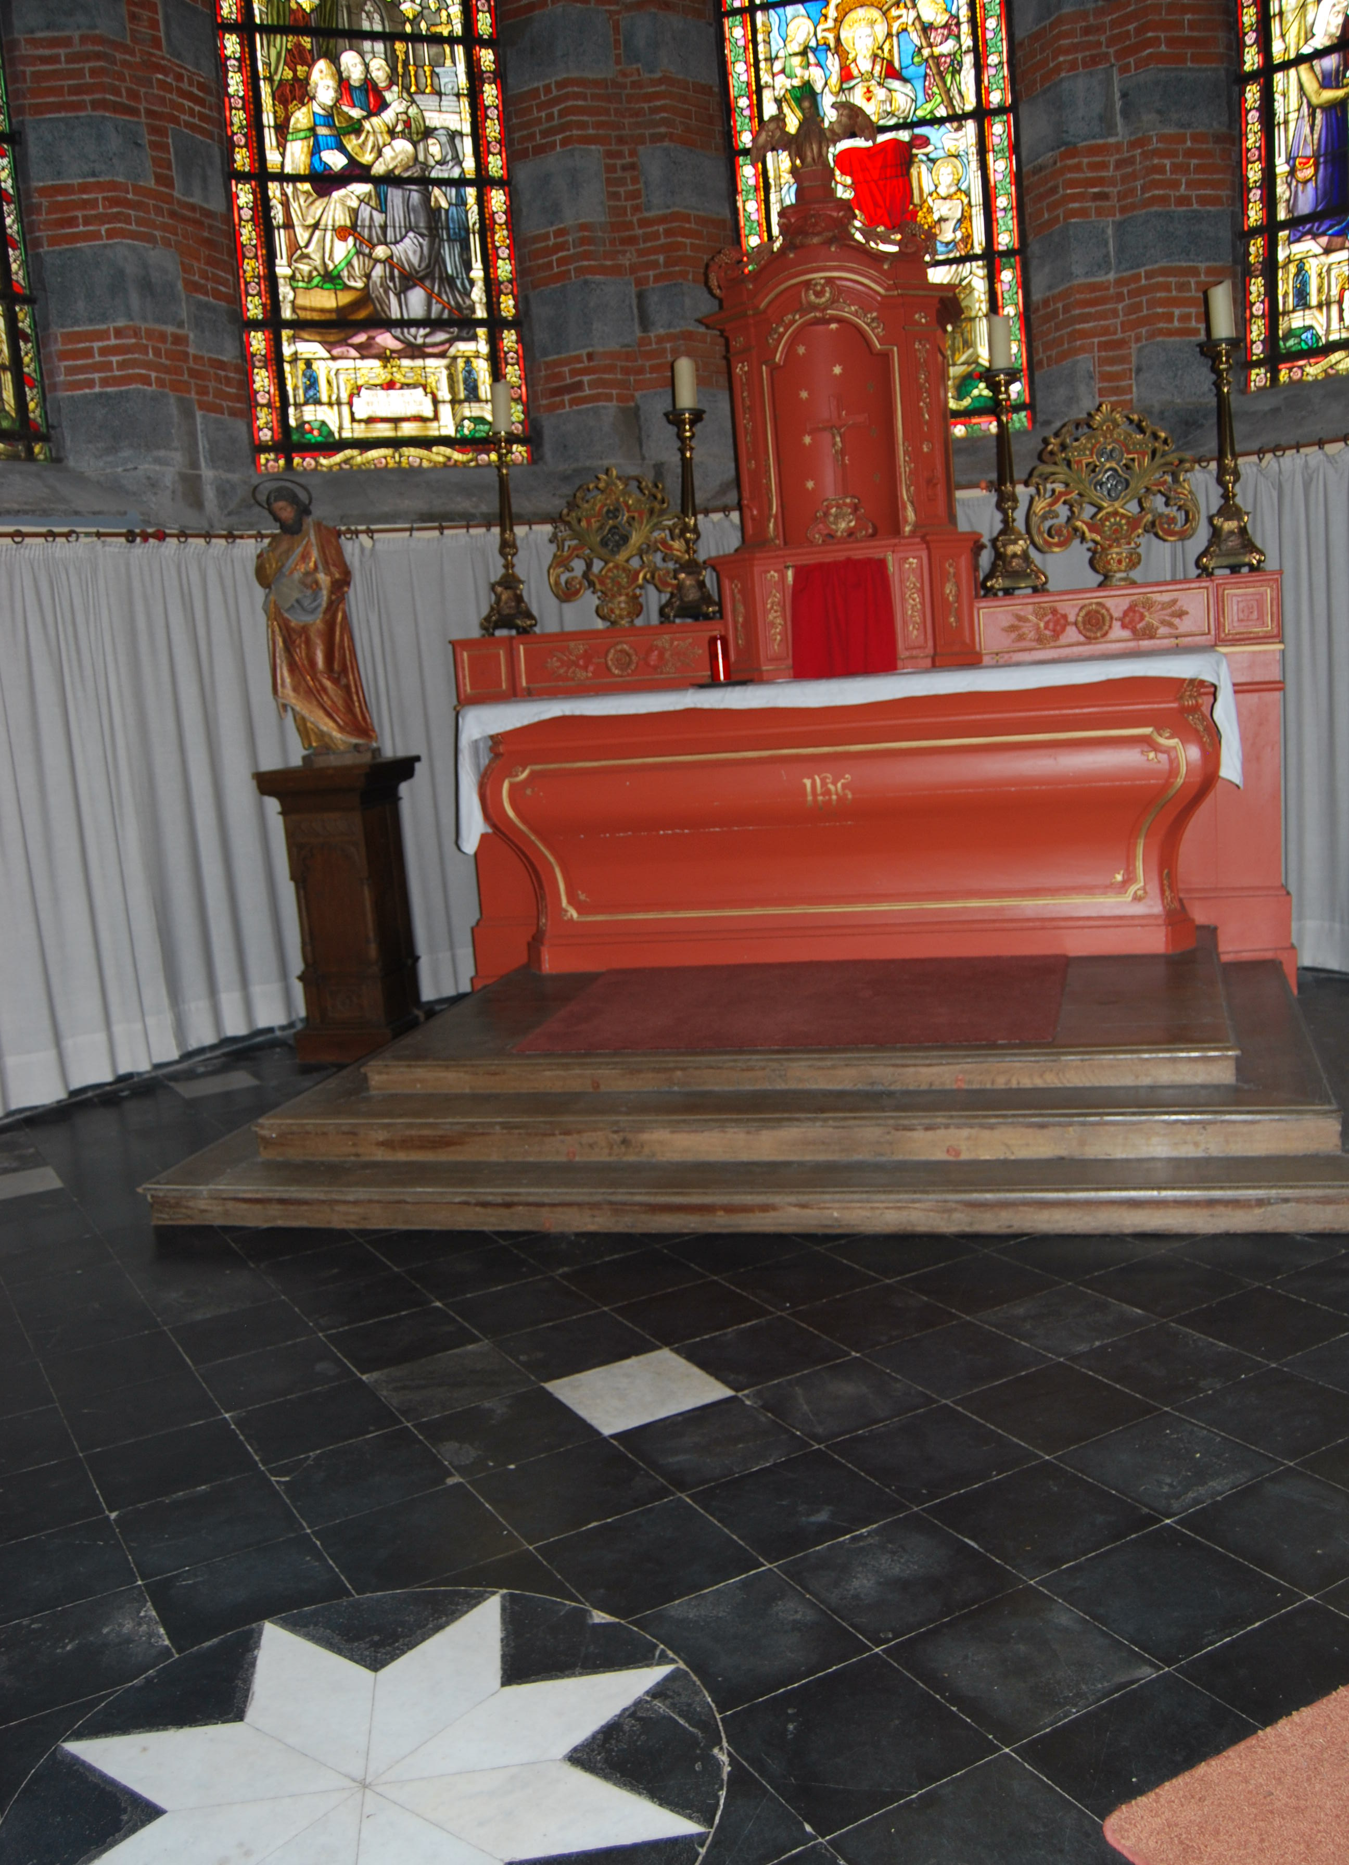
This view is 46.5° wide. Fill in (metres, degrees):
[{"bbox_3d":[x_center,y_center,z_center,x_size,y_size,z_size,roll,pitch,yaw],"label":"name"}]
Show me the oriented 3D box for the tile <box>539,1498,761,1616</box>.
[{"bbox_3d":[-0.048,1.063,2.643,0.309,0.020,0.298,-9,10,-29],"label":"tile"}]

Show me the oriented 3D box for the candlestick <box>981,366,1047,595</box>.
[{"bbox_3d":[1.372,-1.845,6.436,0.270,0.892,0.255,-2,8,13],"label":"candlestick"}]

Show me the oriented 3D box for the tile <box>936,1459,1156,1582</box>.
[{"bbox_3d":[0.626,1.004,2.682,0.309,0.020,0.298,-9,10,-29],"label":"tile"}]

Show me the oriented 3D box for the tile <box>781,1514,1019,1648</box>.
[{"bbox_3d":[0.361,1.046,2.534,0.309,0.020,0.298,-9,10,-29],"label":"tile"}]

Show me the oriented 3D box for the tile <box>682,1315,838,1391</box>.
[{"bbox_3d":[0.190,0.907,3.359,0.300,0.020,0.289,-9,10,-29],"label":"tile"}]

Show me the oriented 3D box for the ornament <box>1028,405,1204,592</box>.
[{"bbox_3d":[1.660,-1.652,5.928,0.643,0.693,0.150,-2,9,13],"label":"ornament"}]

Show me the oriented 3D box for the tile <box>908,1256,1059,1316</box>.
[{"bbox_3d":[0.702,0.820,3.637,0.295,0.015,0.287,-9,9,-29],"label":"tile"}]

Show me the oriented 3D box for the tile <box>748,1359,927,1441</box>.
[{"bbox_3d":[0.327,0.924,3.100,0.294,0.015,0.288,-9,9,-29],"label":"tile"}]

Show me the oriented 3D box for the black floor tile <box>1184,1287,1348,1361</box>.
[{"bbox_3d":[1.245,0.831,3.291,0.295,0.015,0.287,-9,9,-29],"label":"black floor tile"}]

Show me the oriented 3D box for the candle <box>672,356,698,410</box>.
[{"bbox_3d":[0.044,-2.170,6.210,0.086,0.205,0.086,-2,9,13],"label":"candle"}]

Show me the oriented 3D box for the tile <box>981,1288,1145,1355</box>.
[{"bbox_3d":[0.846,0.850,3.399,0.300,0.020,0.289,-9,10,-29],"label":"tile"}]

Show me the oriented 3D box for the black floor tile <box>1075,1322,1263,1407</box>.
[{"bbox_3d":[0.986,0.870,3.146,0.295,0.015,0.287,-9,9,-29],"label":"black floor tile"}]

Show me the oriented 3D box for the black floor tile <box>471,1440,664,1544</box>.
[{"bbox_3d":[-0.193,1.038,2.900,0.309,0.020,0.298,-9,10,-29],"label":"black floor tile"}]

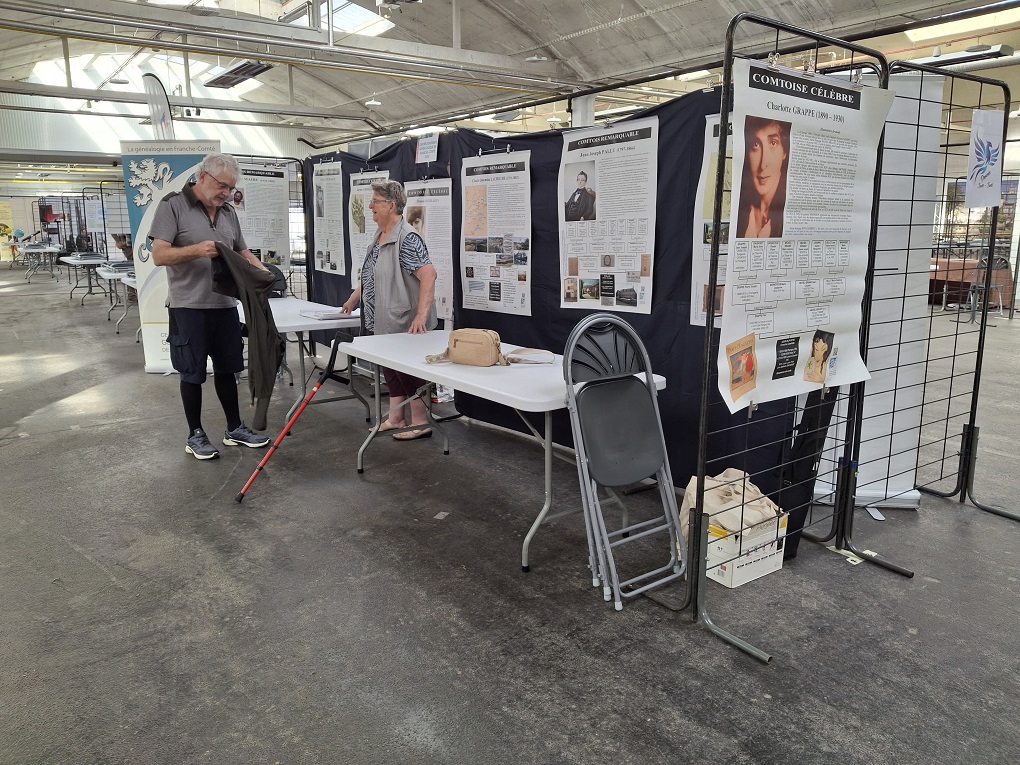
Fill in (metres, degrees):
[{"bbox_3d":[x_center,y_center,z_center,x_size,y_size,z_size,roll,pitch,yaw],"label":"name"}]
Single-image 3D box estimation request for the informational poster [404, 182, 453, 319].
[{"bbox_3d":[-0.618,-1.007,5.580,0.030,1.000,0.710,-9,15,-36],"label":"informational poster"}]

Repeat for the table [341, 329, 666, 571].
[{"bbox_3d":[-0.177,0.239,3.720,0.740,0.745,1.840,-9,15,-36],"label":"table"}]

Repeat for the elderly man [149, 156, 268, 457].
[{"bbox_3d":[-1.762,-0.441,4.366,0.560,1.760,0.570,9,14,34],"label":"elderly man"}]

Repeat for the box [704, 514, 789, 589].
[{"bbox_3d":[0.935,0.648,3.020,0.312,0.240,0.220,-8,14,-33],"label":"box"}]

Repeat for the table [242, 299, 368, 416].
[{"bbox_3d":[-1.688,-0.181,5.602,0.760,0.742,1.825,-8,15,-36],"label":"table"}]

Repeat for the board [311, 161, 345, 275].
[{"bbox_3d":[-1.704,-1.537,6.944,0.030,1.000,0.710,-9,15,-35],"label":"board"}]

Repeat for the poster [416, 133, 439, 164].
[{"bbox_3d":[-0.598,-1.713,5.391,0.010,0.210,0.297,-8,15,-36],"label":"poster"}]

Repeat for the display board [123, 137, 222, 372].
[{"bbox_3d":[-2.973,-1.098,6.661,0.855,2.080,0.150,0,12,-2],"label":"display board"}]

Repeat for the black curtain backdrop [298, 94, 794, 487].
[{"bbox_3d":[-0.368,-0.774,5.286,0.120,2.030,5.370,-8,15,-36],"label":"black curtain backdrop"}]

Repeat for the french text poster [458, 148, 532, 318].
[{"bbox_3d":[-0.097,-0.960,4.806,0.020,1.005,0.715,-9,15,-38],"label":"french text poster"}]

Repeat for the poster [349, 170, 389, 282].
[{"bbox_3d":[-1.197,-1.279,6.323,0.030,1.000,0.710,-9,15,-37],"label":"poster"}]

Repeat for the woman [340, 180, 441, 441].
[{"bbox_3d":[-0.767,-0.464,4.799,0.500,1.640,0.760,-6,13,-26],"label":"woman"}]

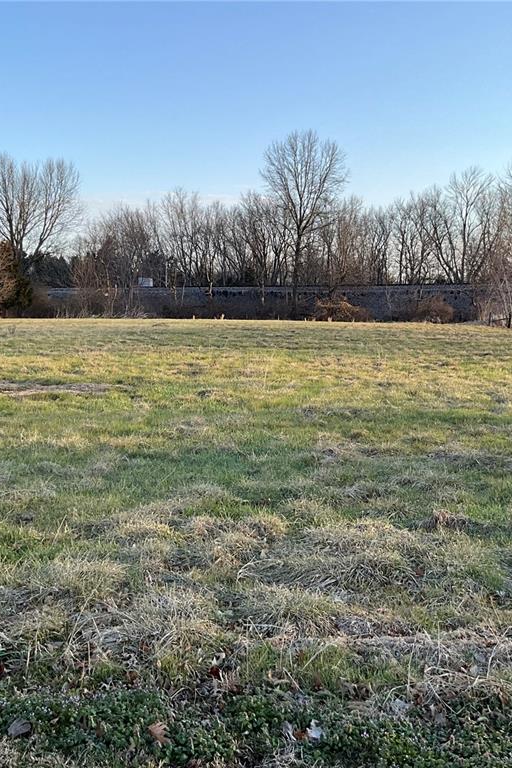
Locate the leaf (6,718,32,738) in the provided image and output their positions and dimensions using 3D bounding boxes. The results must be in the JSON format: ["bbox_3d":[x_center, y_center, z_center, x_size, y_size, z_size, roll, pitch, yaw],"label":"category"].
[{"bbox_3d":[-0.823,1.199,2.986,0.085,0.024,0.068,-12,24,-30],"label":"leaf"}]

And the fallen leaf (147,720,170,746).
[{"bbox_3d":[-0.330,1.202,2.952,0.095,0.022,0.075,16,26,37],"label":"fallen leaf"}]

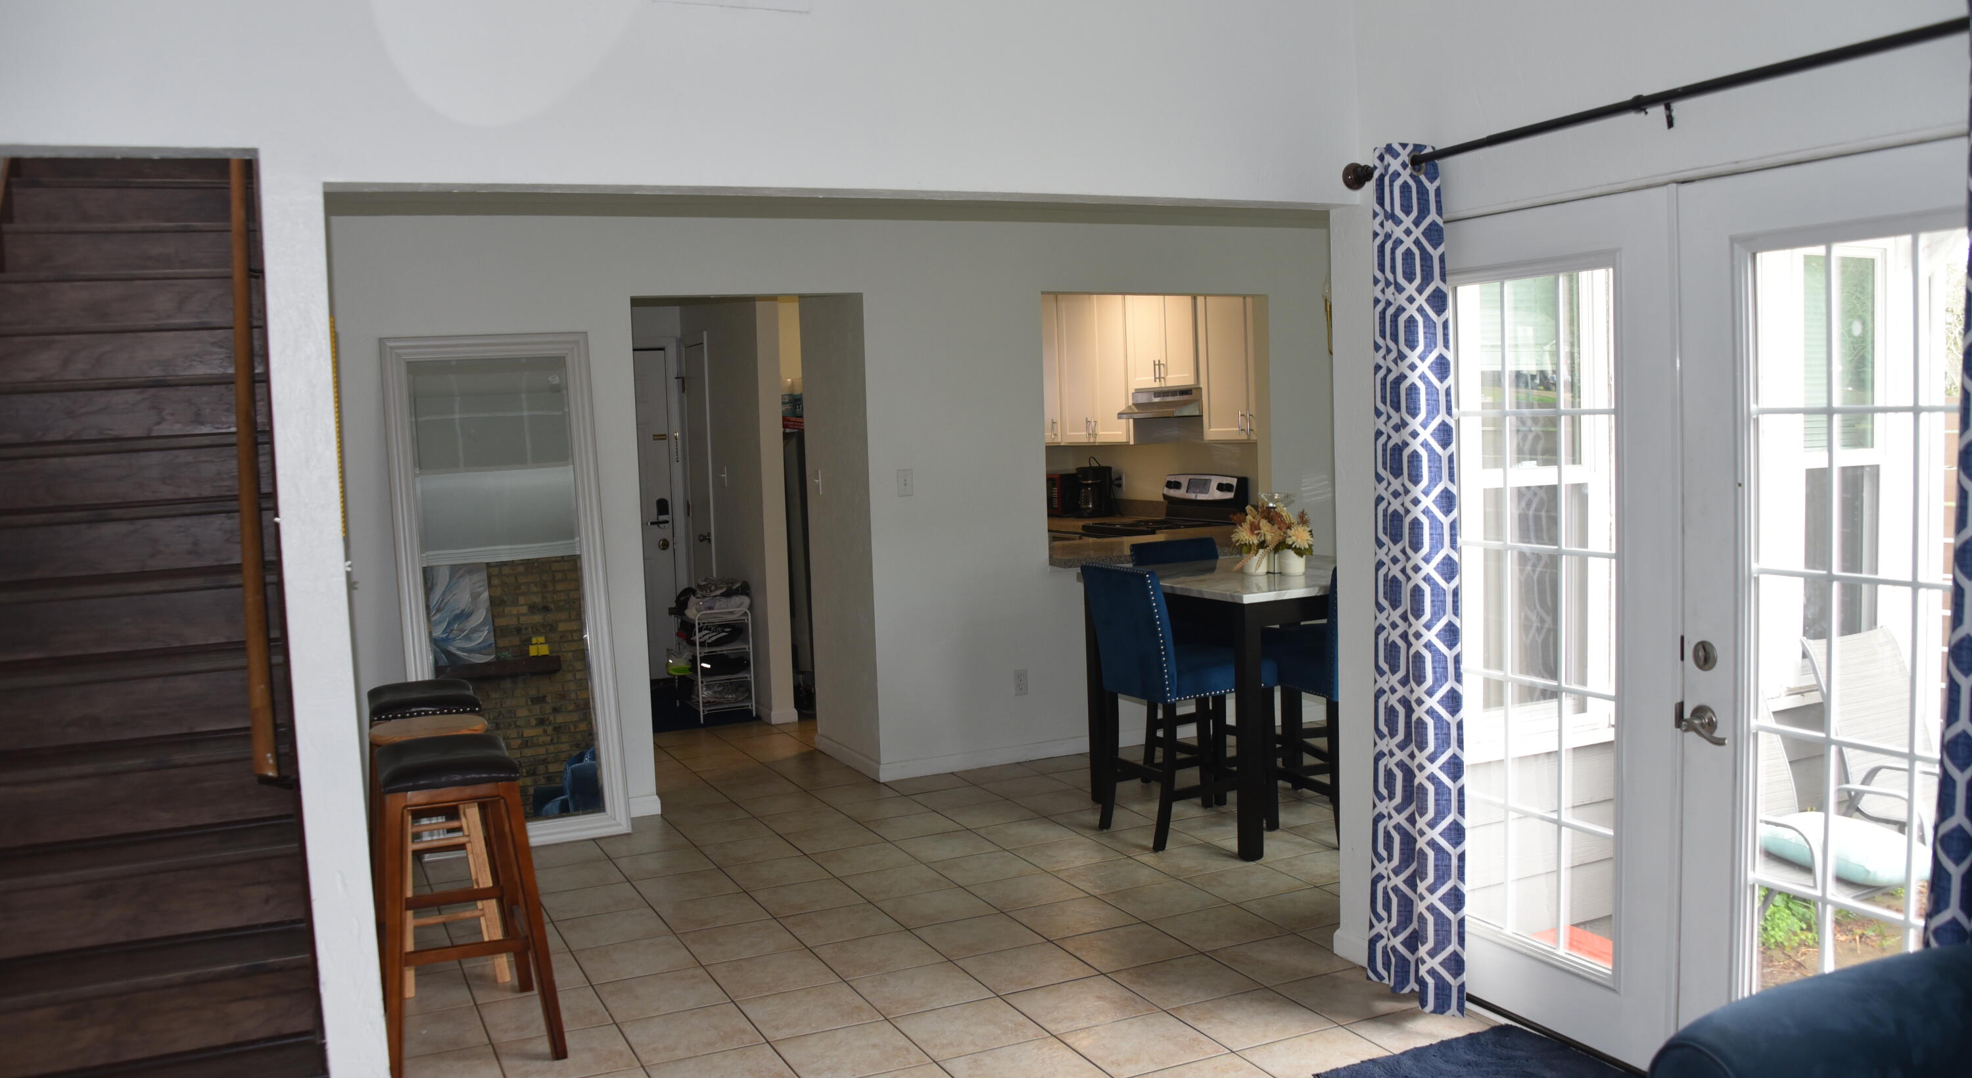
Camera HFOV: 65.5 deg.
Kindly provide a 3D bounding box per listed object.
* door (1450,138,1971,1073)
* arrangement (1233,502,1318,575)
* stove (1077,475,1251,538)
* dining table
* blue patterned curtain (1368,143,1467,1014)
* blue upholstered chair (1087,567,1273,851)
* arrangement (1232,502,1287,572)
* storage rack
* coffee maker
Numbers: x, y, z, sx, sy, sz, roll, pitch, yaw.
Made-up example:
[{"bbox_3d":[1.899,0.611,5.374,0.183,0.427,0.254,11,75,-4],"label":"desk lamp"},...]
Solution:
[{"bbox_3d":[1.491,0.222,3.313,0.060,1.970,1.530,-4,5,-30],"label":"door"},{"bbox_3d":[1.075,0.000,5.719,0.310,0.256,0.190,-2,4,0],"label":"arrangement"},{"bbox_3d":[0.936,0.249,8.582,0.700,1.176,0.770,-4,5,-25],"label":"stove"},{"bbox_3d":[1.122,0.580,5.797,1.070,0.914,1.070,-4,5,-25],"label":"dining table"},{"bbox_3d":[1.074,0.102,3.840,0.140,2.130,0.190,-4,5,-30],"label":"blue patterned curtain"},{"bbox_3d":[0.712,0.576,5.597,0.580,0.980,0.470,-4,5,-25],"label":"blue upholstered chair"},{"bbox_3d":[1.013,0.002,5.722,0.200,0.256,0.180,-2,4,0],"label":"arrangement"},{"bbox_3d":[-1.458,0.653,8.246,0.290,0.580,0.530,-4,5,-25],"label":"storage rack"},{"bbox_3d":[0.681,-0.304,9.504,0.180,0.330,0.220,2,6,43],"label":"coffee maker"}]

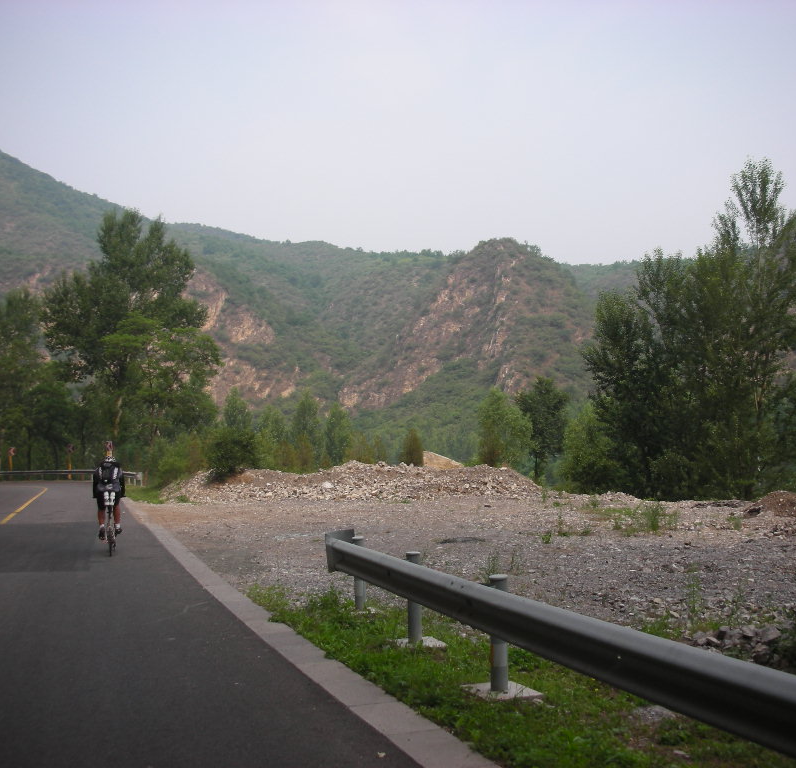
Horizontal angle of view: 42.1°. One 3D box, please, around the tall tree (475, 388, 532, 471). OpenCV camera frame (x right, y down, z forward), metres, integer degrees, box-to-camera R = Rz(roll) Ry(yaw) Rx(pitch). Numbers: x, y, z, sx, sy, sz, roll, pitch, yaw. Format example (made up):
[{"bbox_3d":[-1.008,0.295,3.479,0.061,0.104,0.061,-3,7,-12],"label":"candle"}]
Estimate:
[{"bbox_3d":[7.031,3.365,69.000,3.599,6.131,3.239,0,-5,6],"label":"tall tree"}]

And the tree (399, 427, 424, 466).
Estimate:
[{"bbox_3d":[0.743,3.661,57.000,1.431,2.643,1.360,0,-5,1],"label":"tree"}]

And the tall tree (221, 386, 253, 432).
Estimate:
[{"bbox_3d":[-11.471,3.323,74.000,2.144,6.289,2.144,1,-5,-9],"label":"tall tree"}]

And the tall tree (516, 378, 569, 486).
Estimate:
[{"bbox_3d":[8.731,2.860,63.000,3.286,6.632,3.121,-1,-5,8],"label":"tall tree"}]

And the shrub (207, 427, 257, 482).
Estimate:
[{"bbox_3d":[-7.558,3.178,47.000,2.270,2.497,2.156,1,-5,-9],"label":"shrub"}]

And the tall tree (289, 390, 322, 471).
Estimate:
[{"bbox_3d":[-6.968,3.955,78.000,2.561,6.931,2.561,0,-5,-5],"label":"tall tree"}]

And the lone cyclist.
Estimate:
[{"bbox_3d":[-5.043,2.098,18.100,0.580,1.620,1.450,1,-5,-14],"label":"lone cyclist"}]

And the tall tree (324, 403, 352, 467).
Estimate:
[{"bbox_3d":[-4.675,4.365,80.000,2.318,6.181,2.318,0,-5,-3],"label":"tall tree"}]

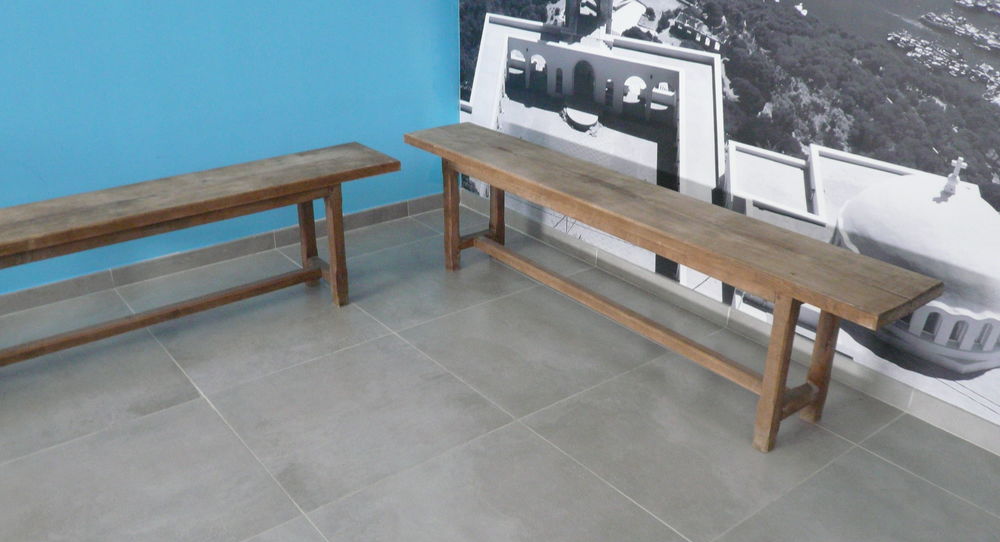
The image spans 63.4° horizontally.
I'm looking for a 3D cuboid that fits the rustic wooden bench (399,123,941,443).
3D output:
[{"bbox_3d":[0.316,-0.021,2.462,0.286,0.470,1.836,-16,29,-34],"label":"rustic wooden bench"}]

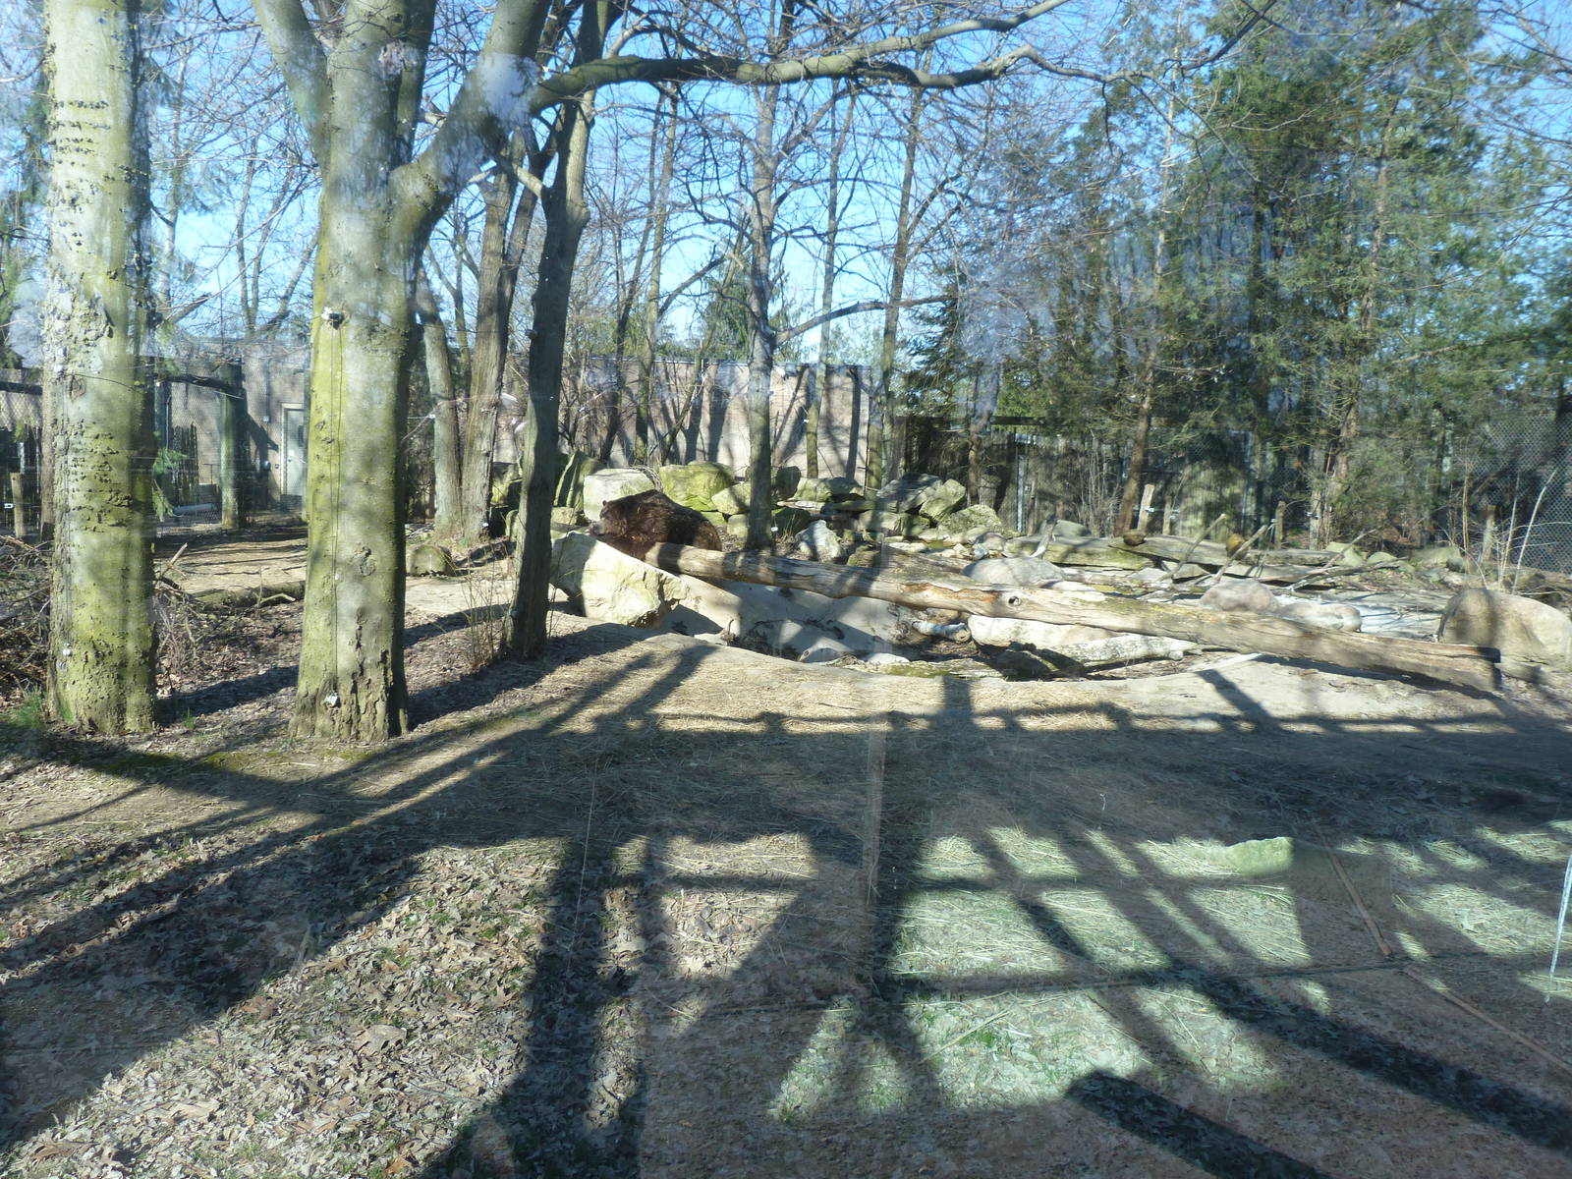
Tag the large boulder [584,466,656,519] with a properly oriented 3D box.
[{"bbox_3d":[-2.469,-1.415,16.800,0.996,0.737,0.847,0,8,-8],"label":"large boulder"}]

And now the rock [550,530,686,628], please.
[{"bbox_3d":[-1.725,-0.107,11.600,1.420,0.940,1.000,0,7,0],"label":"rock"}]

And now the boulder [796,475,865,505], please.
[{"bbox_3d":[0.708,-1.600,18.200,1.048,0.428,0.786,1,8,2],"label":"boulder"}]

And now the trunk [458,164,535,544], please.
[{"bbox_3d":[-4.008,-3.159,15.700,0.850,5.002,0.700,1,8,-15],"label":"trunk"}]

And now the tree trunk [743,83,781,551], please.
[{"bbox_3d":[-0.341,-3.683,15.800,0.450,6.269,0.420,1,8,-1],"label":"tree trunk"}]

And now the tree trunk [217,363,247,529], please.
[{"bbox_3d":[-10.246,-2.669,21.000,0.500,3.100,0.500,0,7,0],"label":"tree trunk"}]

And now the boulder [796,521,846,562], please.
[{"bbox_3d":[0.487,-0.667,15.800,0.680,0.560,0.550,0,7,0],"label":"boulder"}]

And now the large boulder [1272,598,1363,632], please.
[{"bbox_3d":[5.187,0.276,11.100,0.880,0.380,0.580,0,7,0],"label":"large boulder"}]

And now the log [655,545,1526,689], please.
[{"bbox_3d":[1.866,0.118,9.975,7.421,0.360,0.380,8,10,28],"label":"log"}]

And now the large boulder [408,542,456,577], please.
[{"bbox_3d":[-4.722,-0.406,15.000,0.740,0.470,0.600,0,7,0],"label":"large boulder"}]

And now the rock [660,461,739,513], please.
[{"bbox_3d":[-1.340,-1.562,17.200,1.132,0.715,0.905,1,8,-5],"label":"rock"}]

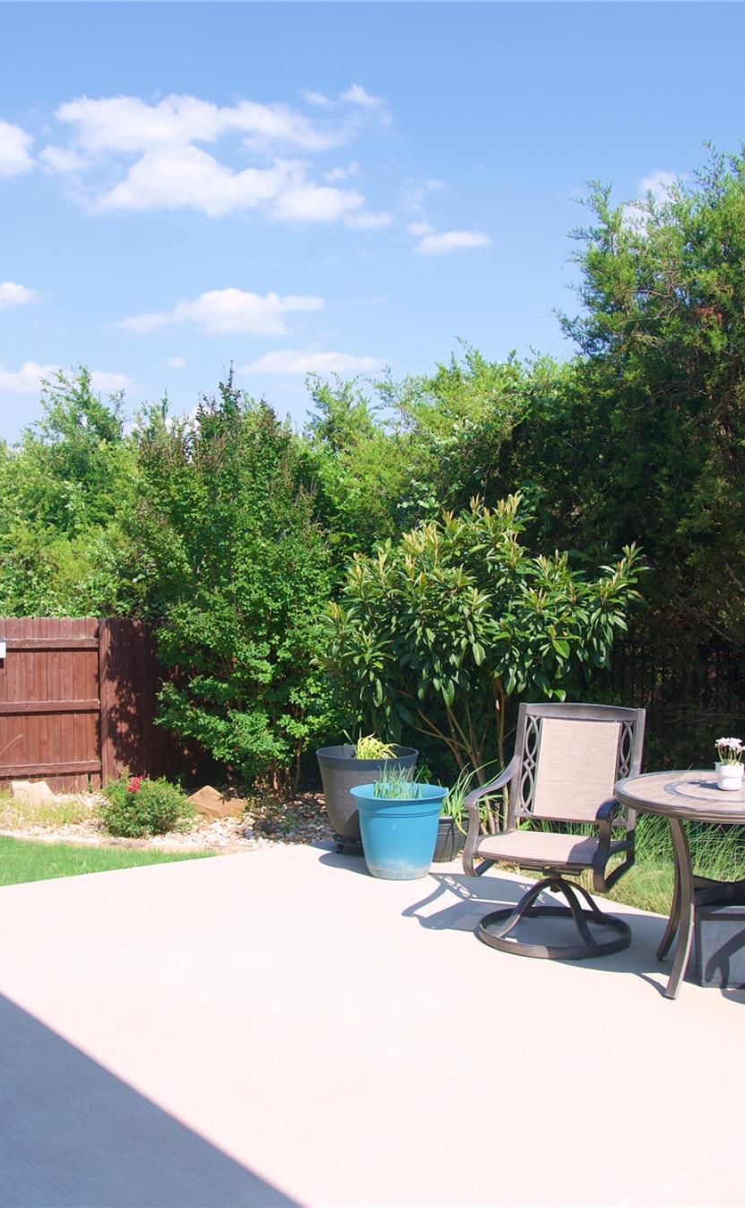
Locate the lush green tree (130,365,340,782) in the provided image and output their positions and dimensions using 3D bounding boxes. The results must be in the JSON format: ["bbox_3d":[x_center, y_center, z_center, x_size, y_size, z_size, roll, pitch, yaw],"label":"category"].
[{"bbox_3d":[-1.258,-0.176,11.100,1.930,3.829,1.850,-1,1,0],"label":"lush green tree"}]

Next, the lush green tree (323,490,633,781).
[{"bbox_3d":[0.684,0.393,7.304,1.880,2.096,1.800,-1,1,0],"label":"lush green tree"}]

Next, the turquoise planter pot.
[{"bbox_3d":[0.145,1.213,6.383,0.512,0.432,0.512,-1,1,0],"label":"turquoise planter pot"}]

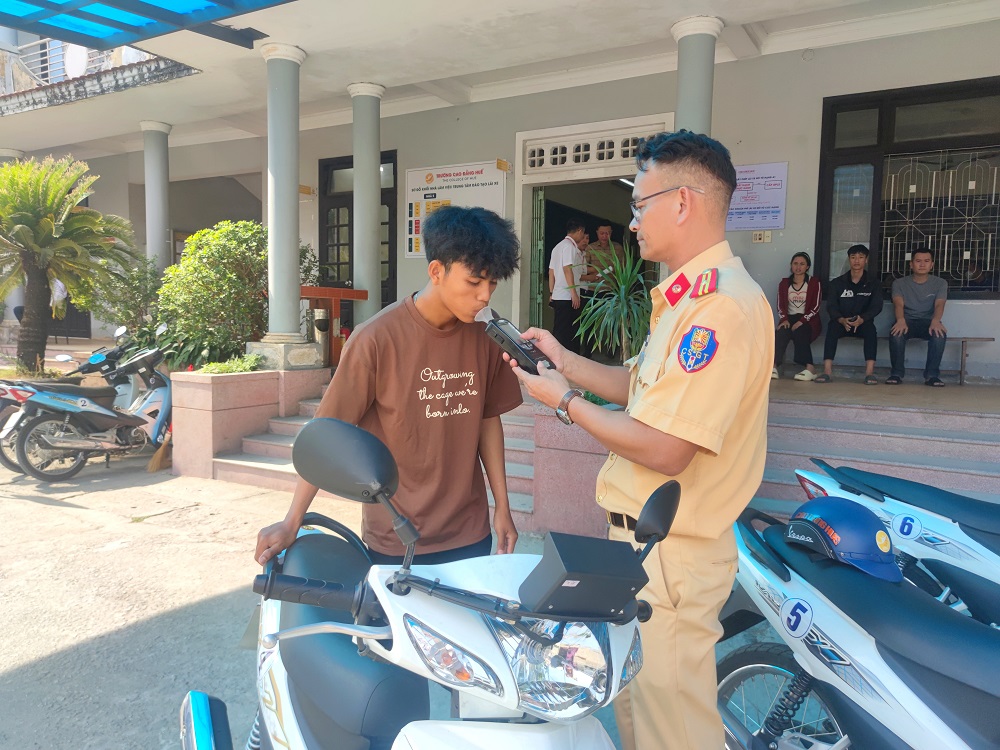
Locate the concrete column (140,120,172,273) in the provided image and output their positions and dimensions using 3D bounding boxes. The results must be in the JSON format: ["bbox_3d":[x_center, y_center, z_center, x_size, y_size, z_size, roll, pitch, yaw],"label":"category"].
[{"bbox_3d":[-4.775,-1.893,9.681,0.460,3.120,0.460,4,5,29],"label":"concrete column"}]

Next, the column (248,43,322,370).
[{"bbox_3d":[-2.136,-1.613,6.836,0.530,3.120,0.520,4,5,29],"label":"column"}]

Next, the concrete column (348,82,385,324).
[{"bbox_3d":[-1.525,-1.690,7.906,0.460,3.120,0.460,1,5,0],"label":"concrete column"}]

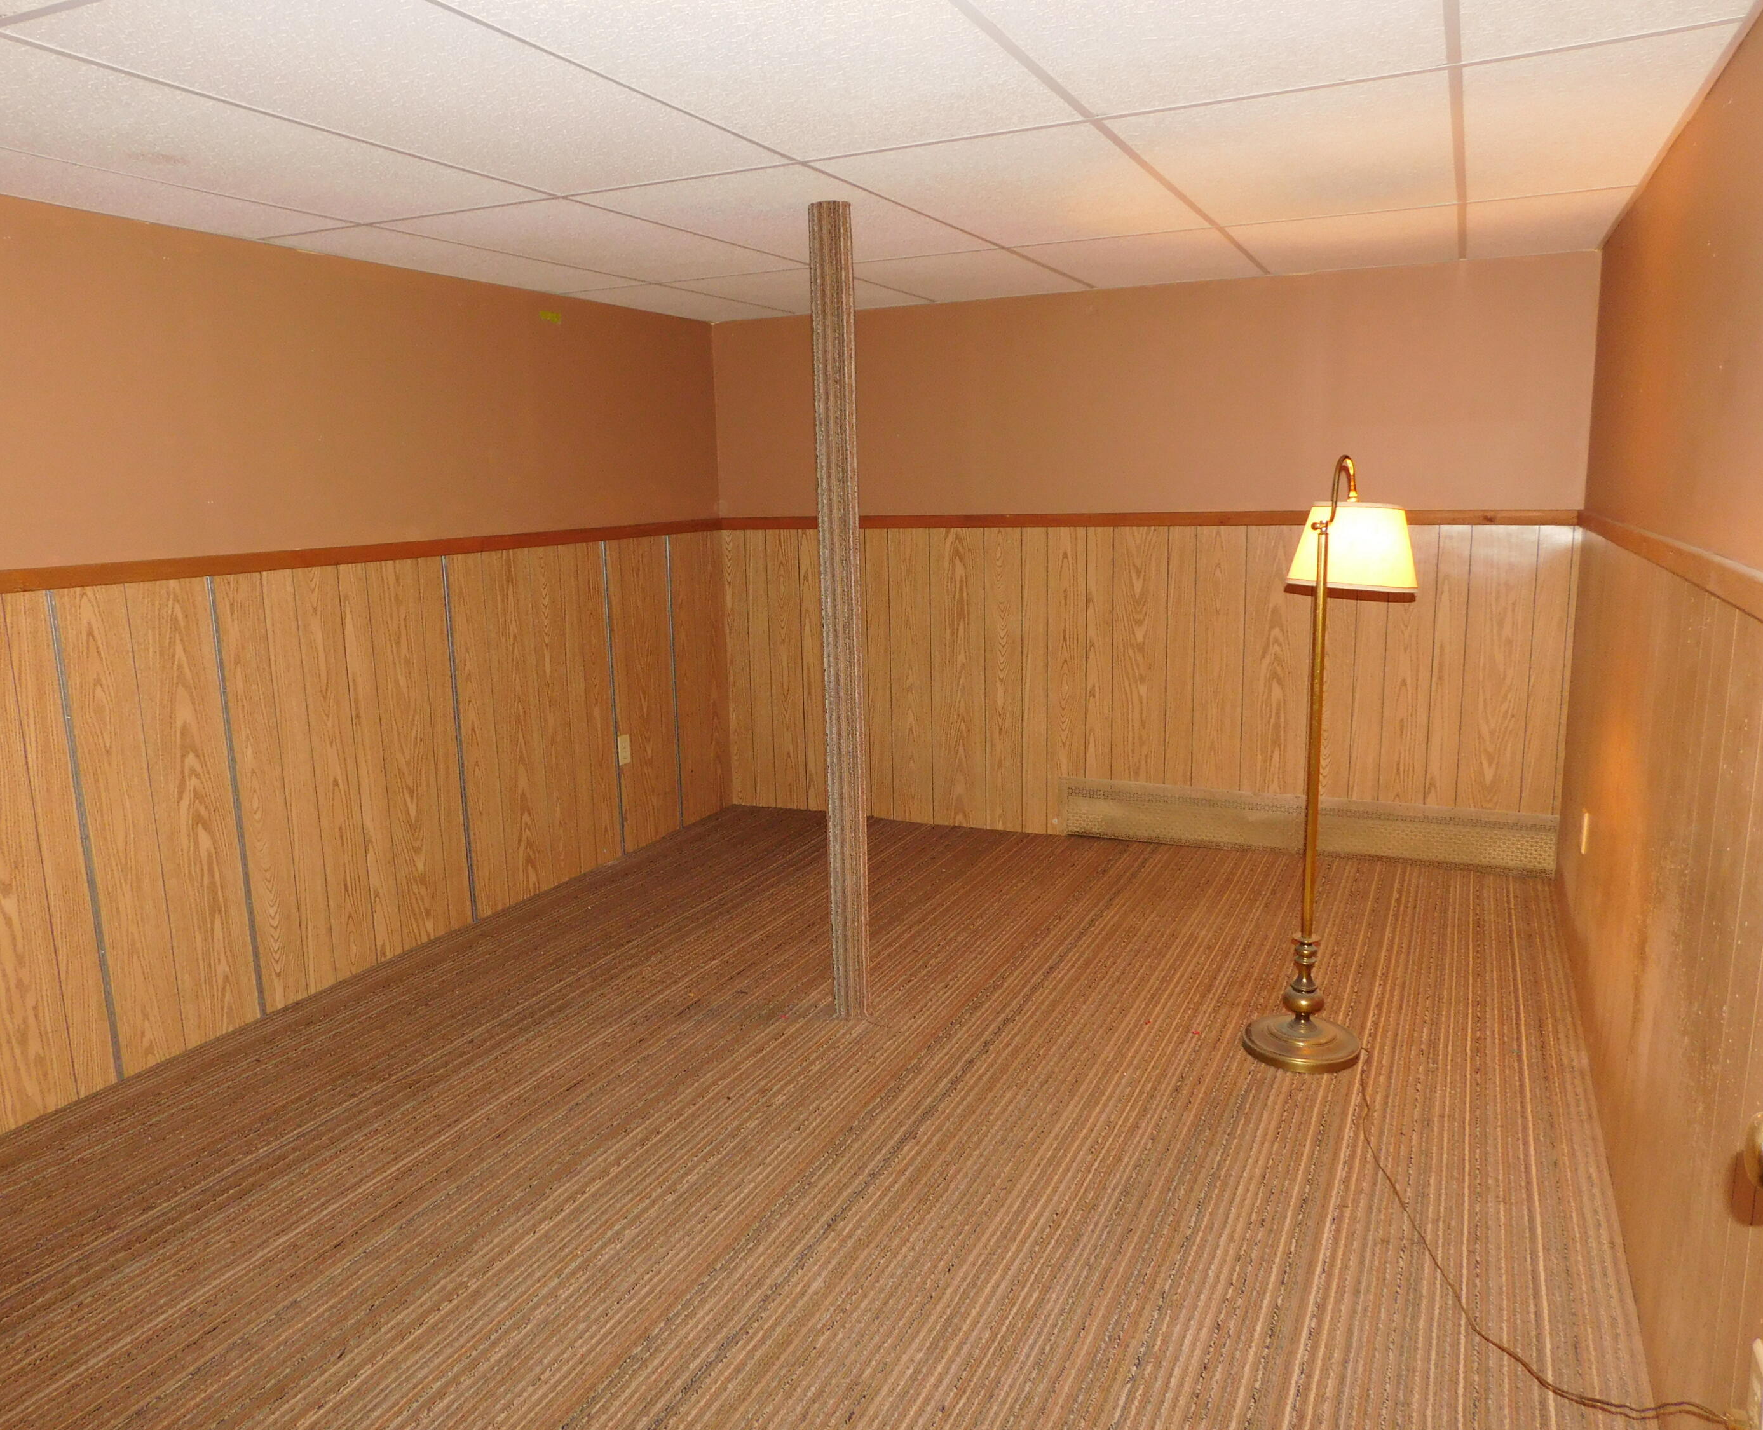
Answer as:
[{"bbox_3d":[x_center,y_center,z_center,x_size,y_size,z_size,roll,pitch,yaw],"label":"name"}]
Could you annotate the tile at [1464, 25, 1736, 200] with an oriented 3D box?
[{"bbox_3d":[1.369,-1.161,2.532,0.372,0.020,1.211,4,12,25],"label":"tile"}]

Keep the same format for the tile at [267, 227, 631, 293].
[{"bbox_3d":[-1.186,-1.328,3.708,0.378,0.020,1.219,4,12,25],"label":"tile"}]

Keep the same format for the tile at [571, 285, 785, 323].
[{"bbox_3d":[-0.724,-1.524,4.686,0.378,0.020,0.978,4,12,25],"label":"tile"}]

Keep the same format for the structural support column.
[{"bbox_3d":[-0.097,-0.215,3.172,0.096,2.020,0.096,-1,11,0],"label":"structural support column"}]

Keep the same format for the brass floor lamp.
[{"bbox_3d":[1.073,0.103,3.013,0.312,1.411,0.479,7,14,39],"label":"brass floor lamp"}]

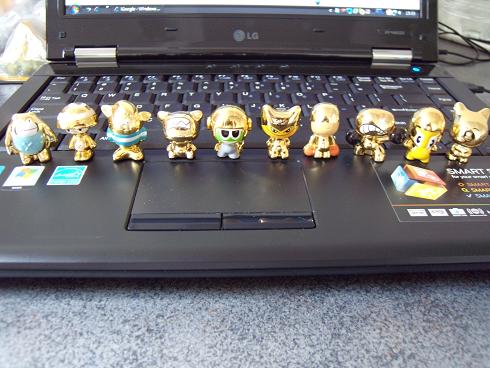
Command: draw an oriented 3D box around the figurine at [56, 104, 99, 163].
[{"bbox_3d":[-0.090,-0.029,0.217,0.021,0.032,0.018,-7,40,-8],"label":"figurine"}]

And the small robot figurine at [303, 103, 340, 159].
[{"bbox_3d":[0.041,-0.030,0.218,0.020,0.029,0.017,4,38,5],"label":"small robot figurine"}]

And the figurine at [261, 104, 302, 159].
[{"bbox_3d":[0.020,-0.030,0.221,0.022,0.029,0.018,2,40,2],"label":"figurine"}]

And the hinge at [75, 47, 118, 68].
[{"bbox_3d":[-0.120,-0.103,0.322,0.033,0.013,0.013,0,40,-1],"label":"hinge"}]

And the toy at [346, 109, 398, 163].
[{"bbox_3d":[0.070,-0.027,0.216,0.028,0.028,0.018,13,40,16],"label":"toy"}]

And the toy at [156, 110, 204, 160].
[{"bbox_3d":[-0.036,-0.028,0.221,0.025,0.026,0.018,-3,40,-5],"label":"toy"}]

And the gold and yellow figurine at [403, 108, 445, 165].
[{"bbox_3d":[0.097,-0.027,0.214,0.018,0.029,0.018,13,40,16],"label":"gold and yellow figurine"}]

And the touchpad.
[{"bbox_3d":[-0.011,0.005,0.198,0.085,0.003,0.052,-1,38,-2],"label":"touchpad"}]

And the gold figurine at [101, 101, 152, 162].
[{"bbox_3d":[-0.062,-0.029,0.214,0.025,0.030,0.018,-6,38,-8],"label":"gold figurine"}]

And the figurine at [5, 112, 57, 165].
[{"bbox_3d":[-0.116,-0.025,0.216,0.027,0.028,0.018,-8,41,-10],"label":"figurine"}]

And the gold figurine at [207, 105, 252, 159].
[{"bbox_3d":[-0.008,-0.030,0.221,0.025,0.029,0.019,-1,40,-2],"label":"gold figurine"}]

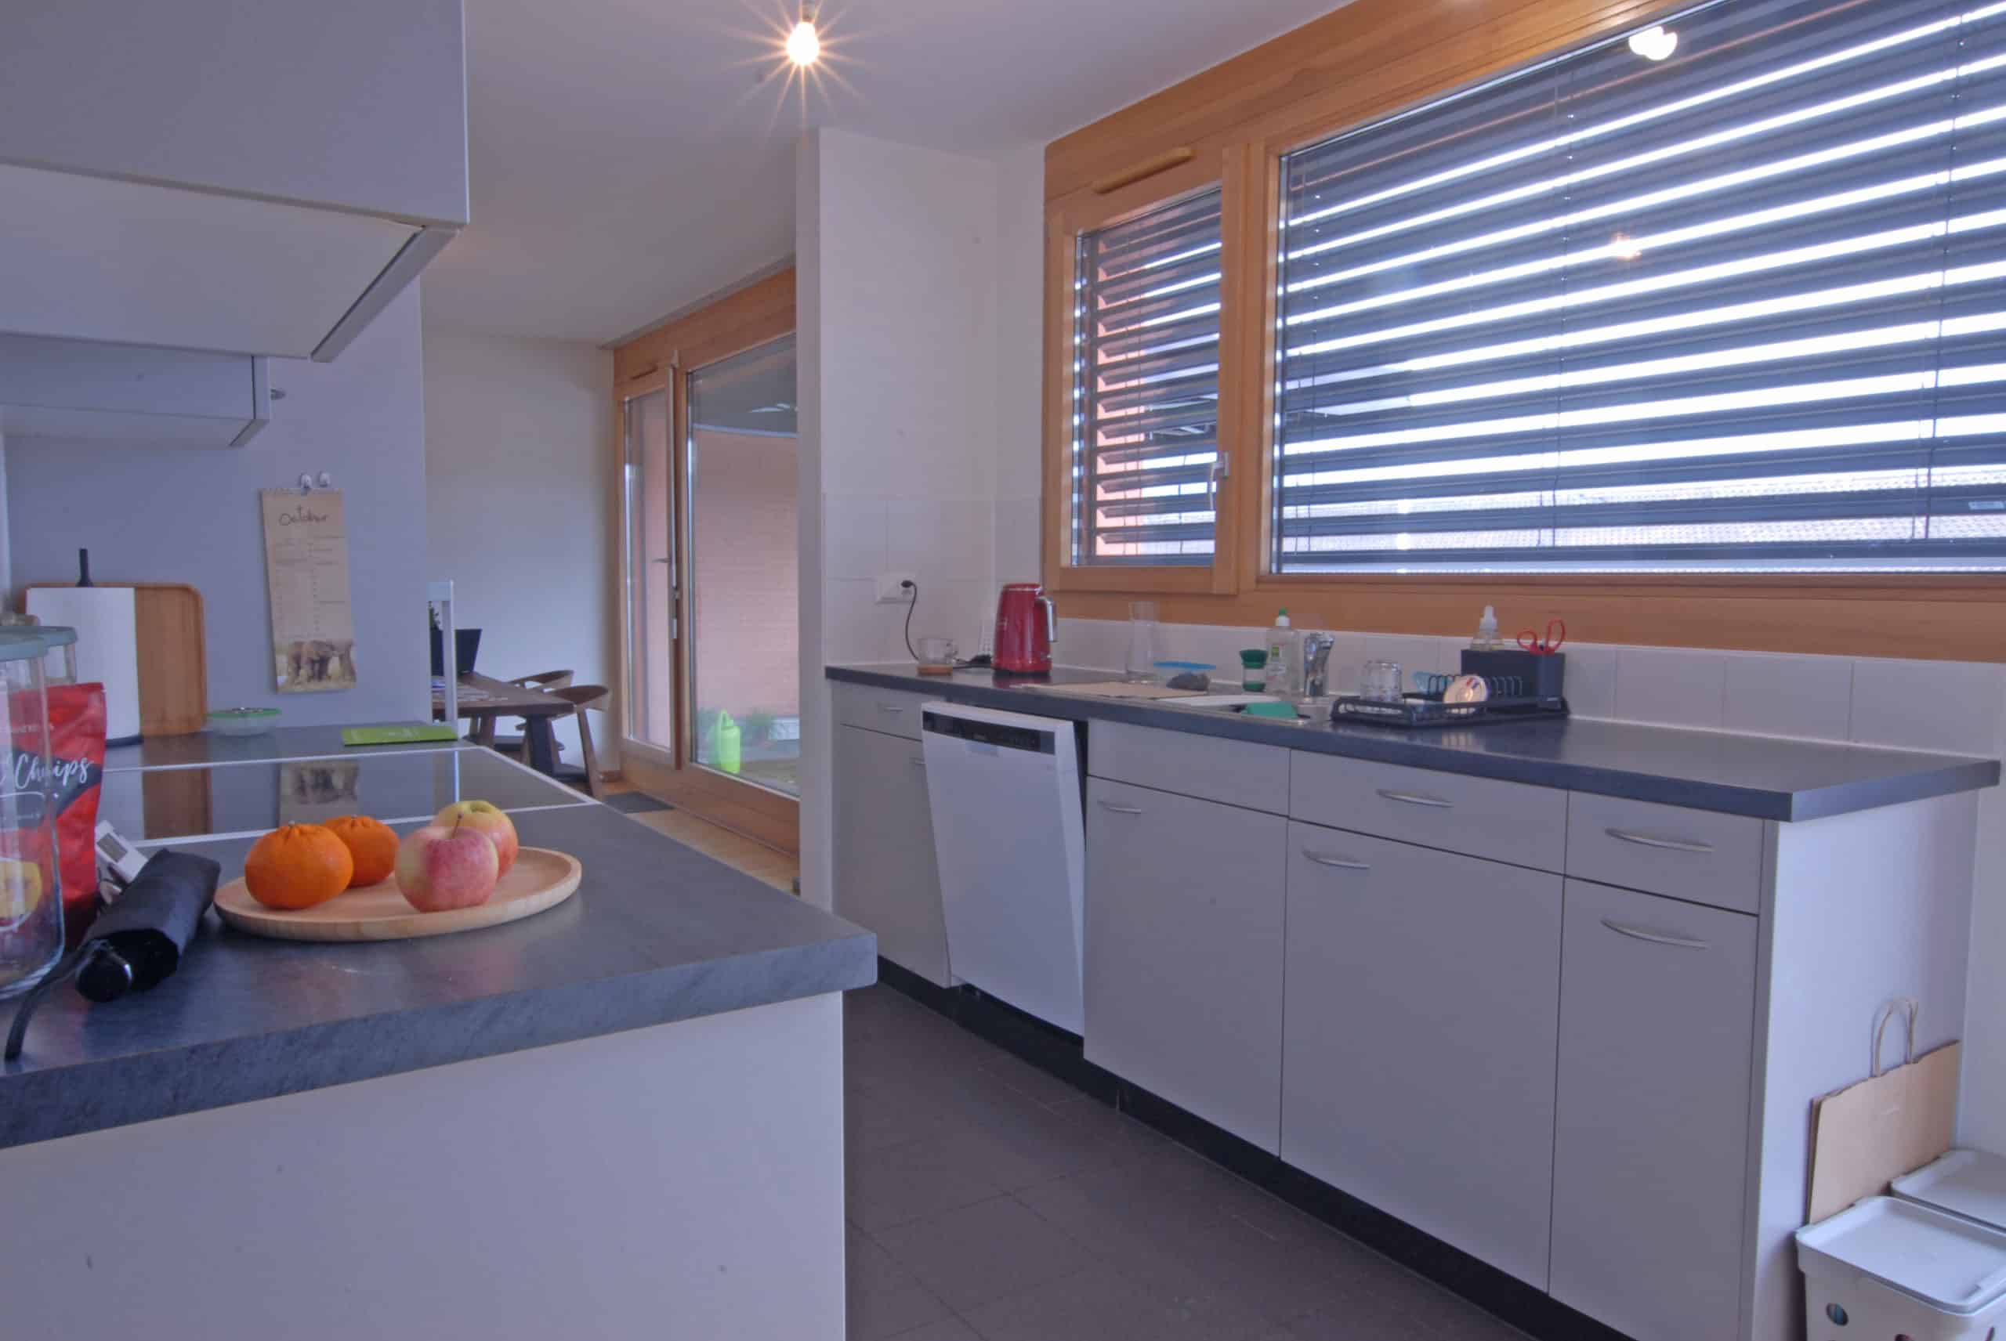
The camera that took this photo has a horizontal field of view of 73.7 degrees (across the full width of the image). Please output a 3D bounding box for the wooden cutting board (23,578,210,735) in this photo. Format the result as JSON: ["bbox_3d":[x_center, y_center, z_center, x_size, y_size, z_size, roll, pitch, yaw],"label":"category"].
[{"bbox_3d":[-1.405,-0.016,2.122,0.245,0.247,0.026,-2,0,-34],"label":"wooden cutting board"}]

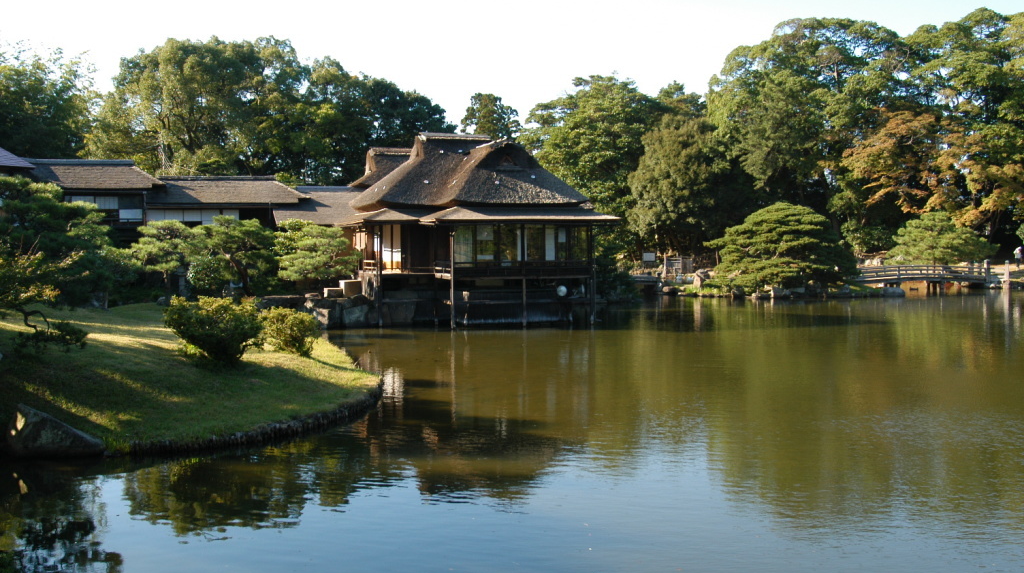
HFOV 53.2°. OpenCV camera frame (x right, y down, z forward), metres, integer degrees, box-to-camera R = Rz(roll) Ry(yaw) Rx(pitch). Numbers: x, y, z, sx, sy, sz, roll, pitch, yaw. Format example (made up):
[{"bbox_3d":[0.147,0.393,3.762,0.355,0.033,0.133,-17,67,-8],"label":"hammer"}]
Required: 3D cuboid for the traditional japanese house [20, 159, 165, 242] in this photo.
[{"bbox_3d":[-19.060,-3.689,46.600,6.200,4.300,5.000,-1,2,-18],"label":"traditional japanese house"}]

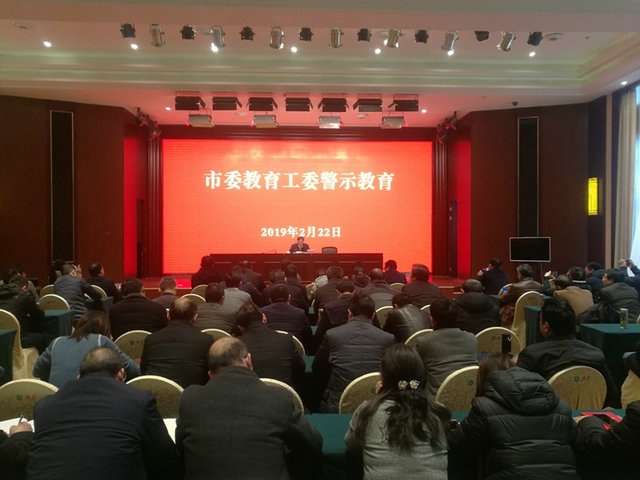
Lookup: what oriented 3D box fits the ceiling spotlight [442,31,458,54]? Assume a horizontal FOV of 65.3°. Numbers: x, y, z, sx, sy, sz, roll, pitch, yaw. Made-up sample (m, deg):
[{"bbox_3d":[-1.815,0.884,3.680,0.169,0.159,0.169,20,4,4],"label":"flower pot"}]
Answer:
[{"bbox_3d":[2.650,-4.016,10.100,0.250,0.260,0.410,0,-41,-16],"label":"ceiling spotlight"}]

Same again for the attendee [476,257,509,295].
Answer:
[{"bbox_3d":[3.268,1.011,9.350,0.540,1.300,0.750,-1,1,-34],"label":"attendee"}]

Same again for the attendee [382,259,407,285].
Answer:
[{"bbox_3d":[1.319,1.026,8.900,0.520,1.300,0.750,0,1,-6],"label":"attendee"}]

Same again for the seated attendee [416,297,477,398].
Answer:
[{"bbox_3d":[0.820,1.024,3.450,0.480,1.290,0.780,0,1,-3],"label":"seated attendee"}]

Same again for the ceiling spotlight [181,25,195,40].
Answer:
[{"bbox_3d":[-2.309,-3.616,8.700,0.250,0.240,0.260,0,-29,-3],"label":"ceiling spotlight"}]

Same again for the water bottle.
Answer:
[{"bbox_3d":[3.263,0.850,5.350,0.070,0.210,0.070,0,1,0],"label":"water bottle"}]

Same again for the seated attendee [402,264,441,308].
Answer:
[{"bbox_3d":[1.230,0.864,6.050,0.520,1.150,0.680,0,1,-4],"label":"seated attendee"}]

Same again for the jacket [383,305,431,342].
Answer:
[{"bbox_3d":[0.851,0.923,4.800,0.540,0.650,0.440,0,1,-11],"label":"jacket"}]

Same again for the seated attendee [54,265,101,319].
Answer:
[{"bbox_3d":[-3.336,1.010,6.867,0.580,1.300,0.800,0,1,12],"label":"seated attendee"}]

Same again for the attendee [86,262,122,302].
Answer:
[{"bbox_3d":[-3.616,1.057,8.300,0.540,1.300,0.750,0,1,18],"label":"attendee"}]

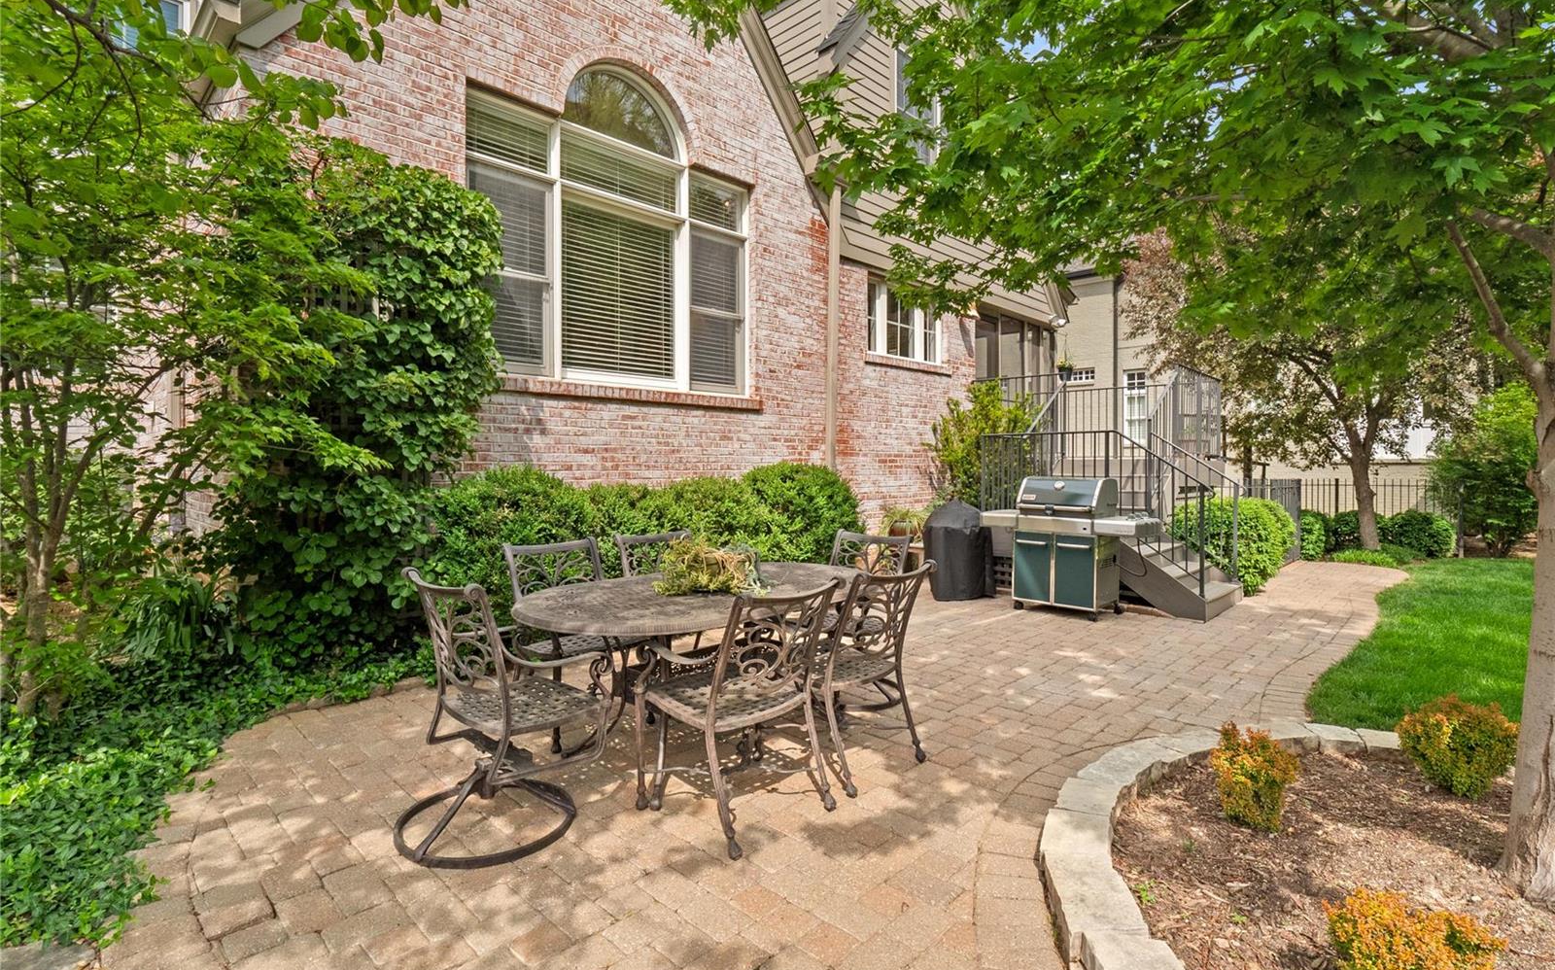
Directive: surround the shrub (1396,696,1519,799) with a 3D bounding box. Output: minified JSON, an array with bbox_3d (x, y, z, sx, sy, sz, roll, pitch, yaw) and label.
[{"bbox_3d":[2.923,1.122,2.968,0.420,0.409,0.420,1,1,45],"label":"shrub"}]

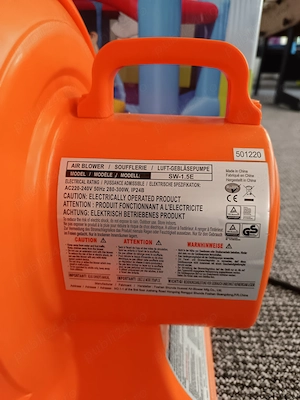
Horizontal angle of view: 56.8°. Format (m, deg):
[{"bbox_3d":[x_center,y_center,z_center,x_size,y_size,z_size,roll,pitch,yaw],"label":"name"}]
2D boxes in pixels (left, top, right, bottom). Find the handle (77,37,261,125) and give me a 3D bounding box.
[{"bbox_3d":[0.015,-0.097,0.226,0.149,0.059,0.028,2,26,4],"label":"handle"}]

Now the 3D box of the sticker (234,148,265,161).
[{"bbox_3d":[0.067,-0.031,0.187,0.021,0.001,0.010,2,67,4],"label":"sticker"}]

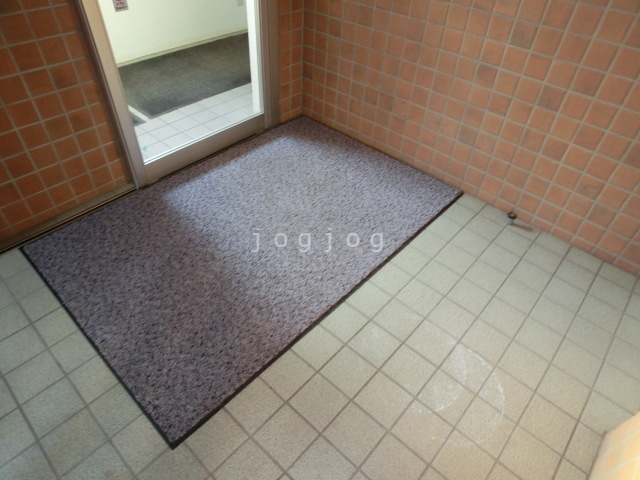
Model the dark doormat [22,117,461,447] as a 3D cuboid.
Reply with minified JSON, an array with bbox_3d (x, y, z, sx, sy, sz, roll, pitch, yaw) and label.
[{"bbox_3d":[-0.273,-0.122,1.929,1.210,0.012,1.800,34,52,28],"label":"dark doormat"}]

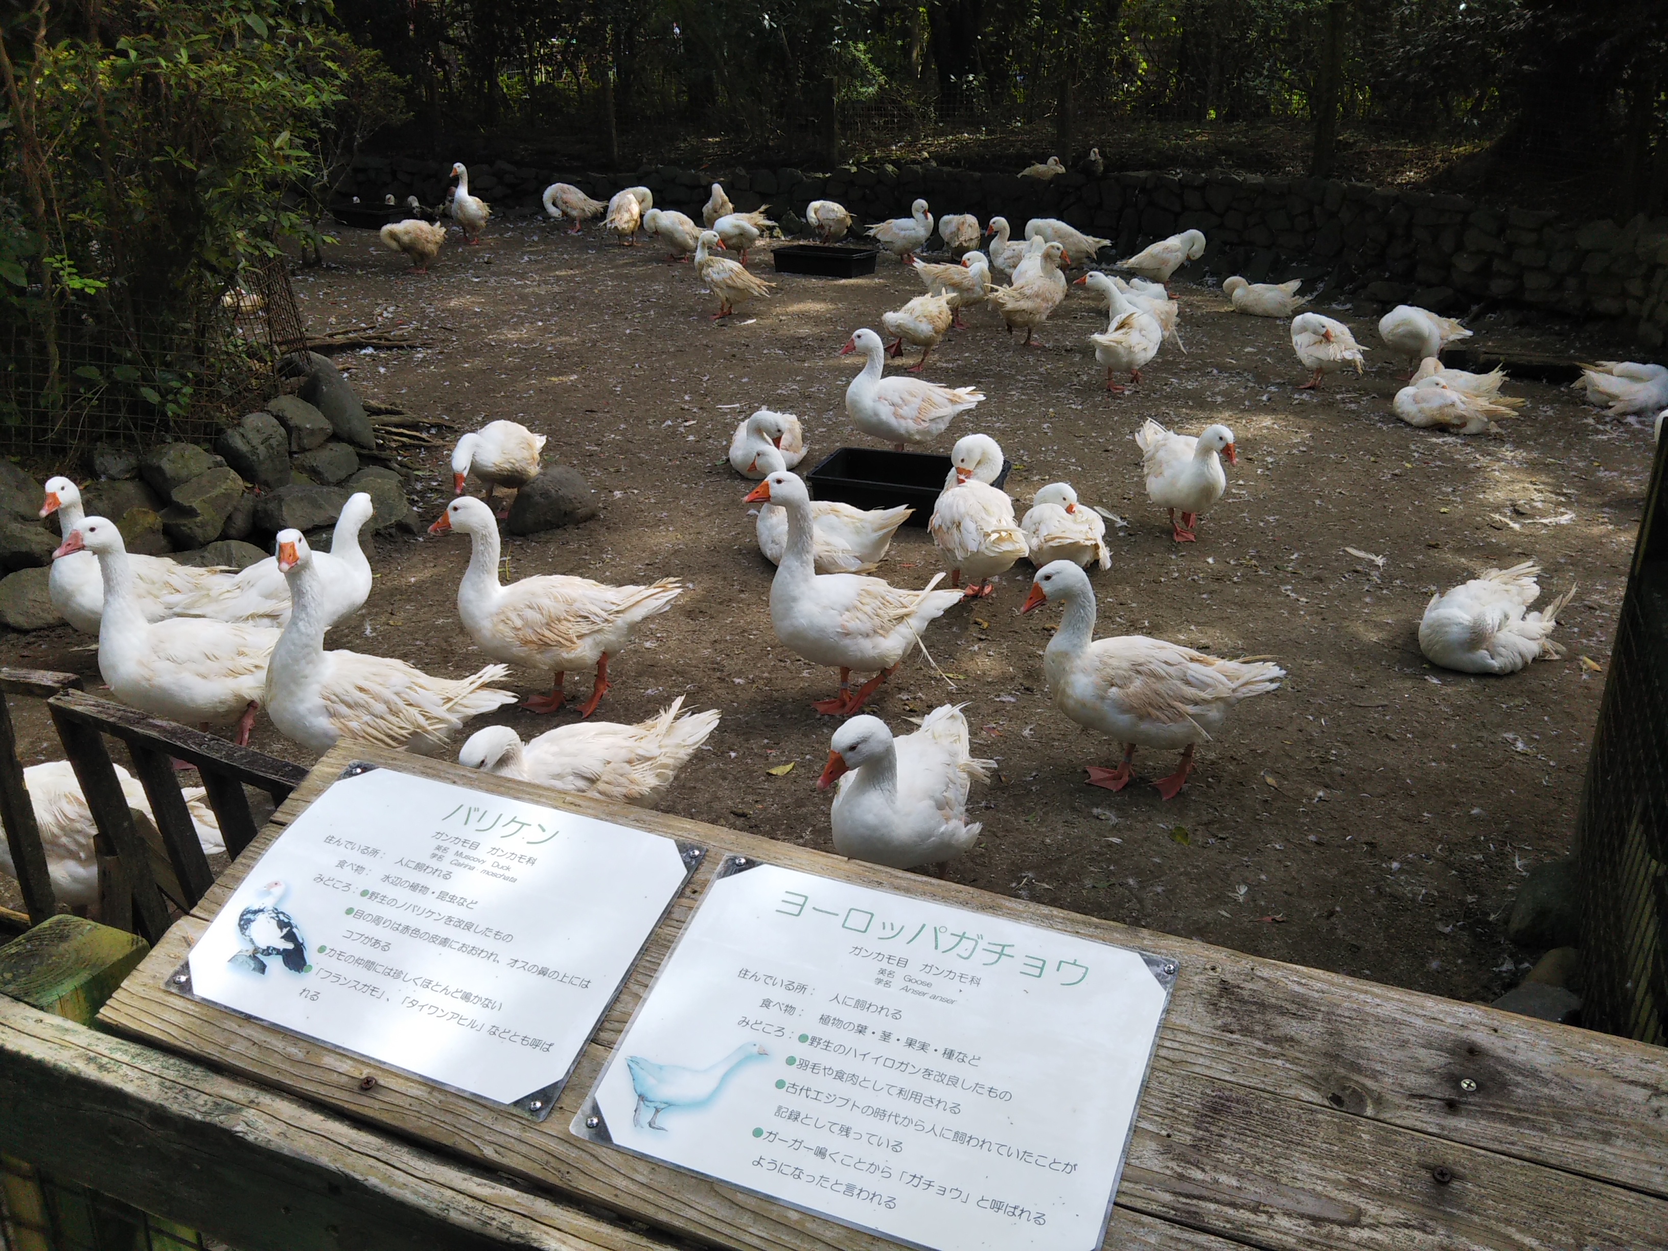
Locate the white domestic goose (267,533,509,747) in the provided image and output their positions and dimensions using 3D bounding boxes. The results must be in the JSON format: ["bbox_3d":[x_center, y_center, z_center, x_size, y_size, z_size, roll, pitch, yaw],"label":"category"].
[{"bbox_3d":[-1.023,0.088,3.384,0.570,0.680,0.270,-11,25,-28],"label":"white domestic goose"}]

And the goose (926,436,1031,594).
[{"bbox_3d":[0.478,-0.358,4.742,0.284,0.516,0.533,-11,25,-26],"label":"goose"}]

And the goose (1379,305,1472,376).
[{"bbox_3d":[3.405,-1.648,8.312,0.550,0.430,0.270,-5,23,-16],"label":"goose"}]

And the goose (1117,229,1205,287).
[{"bbox_3d":[2.539,-2.828,11.287,0.658,0.522,0.290,5,23,11],"label":"goose"}]

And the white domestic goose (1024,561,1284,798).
[{"bbox_3d":[0.766,0.119,3.517,0.630,0.568,0.267,4,23,8],"label":"white domestic goose"}]

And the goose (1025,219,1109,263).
[{"bbox_3d":[1.959,-3.160,11.995,0.680,0.440,0.270,2,22,1],"label":"goose"}]

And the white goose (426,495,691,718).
[{"bbox_3d":[-0.729,-0.056,3.855,0.650,0.610,0.270,-3,22,-10],"label":"white goose"}]

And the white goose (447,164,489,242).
[{"bbox_3d":[-3.123,-3.639,12.454,0.258,0.662,0.602,8,23,17],"label":"white goose"}]

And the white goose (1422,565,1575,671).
[{"bbox_3d":[2.005,-0.027,4.396,0.480,0.270,0.320,-3,22,-10],"label":"white goose"}]

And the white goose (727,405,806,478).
[{"bbox_3d":[-0.269,-0.804,6.087,0.270,0.260,0.450,13,25,28],"label":"white goose"}]

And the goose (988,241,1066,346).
[{"bbox_3d":[1.169,-2.016,8.709,0.570,0.580,0.270,-8,24,-20],"label":"goose"}]

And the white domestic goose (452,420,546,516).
[{"bbox_3d":[-1.271,-0.625,5.537,0.267,0.370,0.516,14,26,29],"label":"white domestic goose"}]

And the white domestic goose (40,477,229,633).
[{"bbox_3d":[-1.896,-0.137,4.018,0.525,0.605,0.267,-6,23,-15],"label":"white domestic goose"}]

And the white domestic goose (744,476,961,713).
[{"bbox_3d":[0.062,-0.099,3.809,0.620,0.680,0.270,-7,23,-18],"label":"white domestic goose"}]

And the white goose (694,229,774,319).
[{"bbox_3d":[-0.673,-2.373,9.784,0.624,0.548,0.260,12,25,25],"label":"white goose"}]

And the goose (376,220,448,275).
[{"bbox_3d":[-3.171,-2.892,10.946,0.520,0.380,0.280,-2,22,-6],"label":"goose"}]

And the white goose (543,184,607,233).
[{"bbox_3d":[-2.375,-3.840,13.269,0.593,0.430,0.258,-3,23,-9],"label":"white goose"}]

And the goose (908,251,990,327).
[{"bbox_3d":[0.778,-2.257,9.591,0.550,0.500,0.270,10,24,22],"label":"goose"}]

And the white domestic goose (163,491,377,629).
[{"bbox_3d":[-1.627,-0.157,4.204,0.570,0.500,0.270,-7,23,-21],"label":"white domestic goose"}]

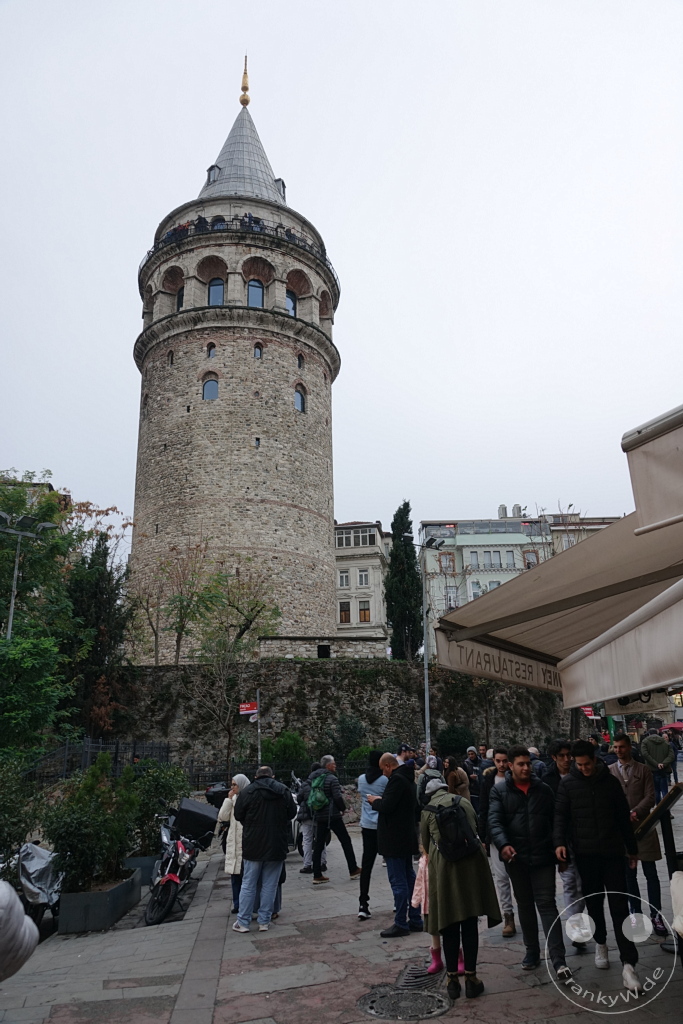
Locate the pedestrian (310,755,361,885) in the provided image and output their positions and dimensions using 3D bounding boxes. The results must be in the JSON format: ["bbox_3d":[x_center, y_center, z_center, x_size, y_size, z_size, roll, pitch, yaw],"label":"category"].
[{"bbox_3d":[-0.120,4.538,10.621,0.660,1.740,0.540,10,-21,-31],"label":"pedestrian"}]

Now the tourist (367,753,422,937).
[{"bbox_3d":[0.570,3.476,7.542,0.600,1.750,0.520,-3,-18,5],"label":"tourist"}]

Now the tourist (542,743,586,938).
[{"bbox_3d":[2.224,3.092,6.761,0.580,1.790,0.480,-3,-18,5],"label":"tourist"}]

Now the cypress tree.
[{"bbox_3d":[3.747,4.052,42.651,2.200,10.200,2.200,-1,-18,0],"label":"cypress tree"}]

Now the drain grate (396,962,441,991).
[{"bbox_3d":[0.671,3.878,5.907,0.370,0.040,0.560,-6,-19,14],"label":"drain grate"}]

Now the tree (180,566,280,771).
[{"bbox_3d":[-5.327,7.756,34.927,4.600,11.050,4.400,-1,-18,0],"label":"tree"}]

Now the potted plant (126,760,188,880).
[{"bbox_3d":[-2.926,5.097,11.780,1.050,1.760,1.050,-2,-18,0],"label":"potted plant"}]

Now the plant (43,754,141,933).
[{"bbox_3d":[-3.151,4.277,9.462,0.850,1.950,1.950,0,-18,-4],"label":"plant"}]

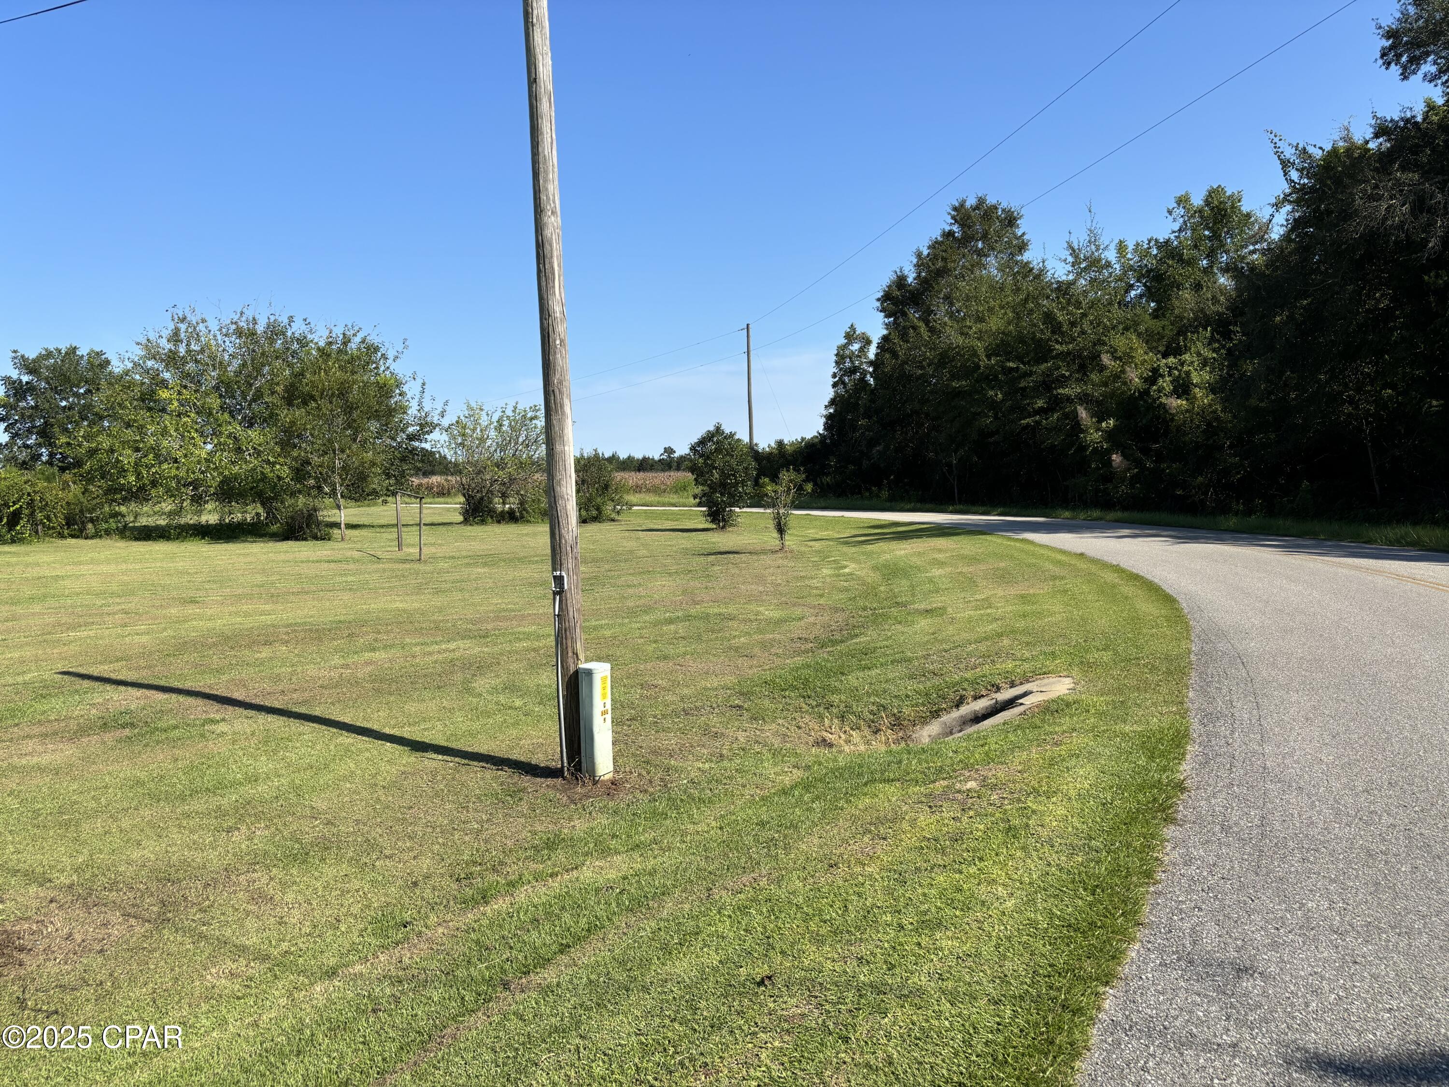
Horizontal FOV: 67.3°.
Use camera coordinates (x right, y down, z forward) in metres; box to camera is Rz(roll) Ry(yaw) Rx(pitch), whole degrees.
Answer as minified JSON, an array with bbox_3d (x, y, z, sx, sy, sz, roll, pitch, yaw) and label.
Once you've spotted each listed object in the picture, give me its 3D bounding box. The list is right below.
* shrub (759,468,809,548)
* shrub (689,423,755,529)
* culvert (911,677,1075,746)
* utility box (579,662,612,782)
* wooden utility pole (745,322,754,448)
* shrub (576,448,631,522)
[{"bbox_3d":[1.334,-0.805,24.847,1.100,1.820,1.000,-1,3,0],"label":"shrub"},{"bbox_3d":[-0.097,-2.174,35.201,2.100,3.400,2.050,-1,3,0],"label":"shrub"},{"bbox_3d":[1.935,1.245,7.900,1.250,0.400,0.750,-1,3,-12],"label":"culvert"},{"bbox_3d":[-0.779,1.083,6.600,0.155,0.670,0.140,-4,5,-43],"label":"utility box"},{"bbox_3d":[1.458,-7.011,59.000,0.240,9.920,0.240,-2,3,0],"label":"wooden utility pole"},{"bbox_3d":[-4.918,-2.143,41.423,2.600,2.650,2.500,-1,3,0],"label":"shrub"}]

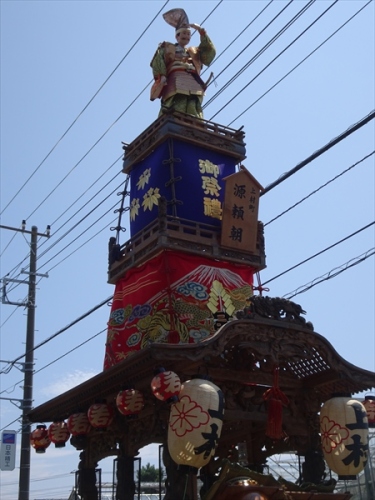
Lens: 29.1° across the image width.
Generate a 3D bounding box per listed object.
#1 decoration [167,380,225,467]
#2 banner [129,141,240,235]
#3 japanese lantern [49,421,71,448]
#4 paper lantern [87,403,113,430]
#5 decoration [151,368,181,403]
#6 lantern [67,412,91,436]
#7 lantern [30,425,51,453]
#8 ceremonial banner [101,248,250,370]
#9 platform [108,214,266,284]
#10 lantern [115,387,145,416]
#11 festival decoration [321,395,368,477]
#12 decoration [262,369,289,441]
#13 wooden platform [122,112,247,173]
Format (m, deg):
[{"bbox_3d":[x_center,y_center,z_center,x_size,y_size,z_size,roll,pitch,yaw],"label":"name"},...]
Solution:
[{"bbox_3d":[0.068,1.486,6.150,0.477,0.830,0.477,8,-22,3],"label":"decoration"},{"bbox_3d":[-0.026,-0.538,8.653,0.994,1.127,0.963,12,-26,-32],"label":"banner"},{"bbox_3d":[-1.531,2.210,8.650,0.260,0.325,0.260,12,-26,-31],"label":"japanese lantern"},{"bbox_3d":[-0.822,1.574,6.826,0.243,0.272,0.243,-2,-22,0],"label":"paper lantern"},{"bbox_3d":[-0.182,1.176,6.260,0.260,0.325,0.260,-20,-22,-4],"label":"decoration"},{"bbox_3d":[-1.230,1.971,8.150,0.260,0.325,0.260,12,-26,-31],"label":"lantern"},{"bbox_3d":[-1.826,2.349,9.000,0.260,0.325,0.260,-2,-22,-1],"label":"lantern"},{"bbox_3d":[-0.035,0.848,8.591,1.320,1.170,1.300,12,-26,-31],"label":"ceremonial banner"},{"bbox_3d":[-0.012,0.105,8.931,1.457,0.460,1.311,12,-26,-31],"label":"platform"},{"bbox_3d":[-0.502,1.342,6.355,0.243,0.272,0.243,3,-23,-14],"label":"lantern"},{"bbox_3d":[1.544,1.827,7.057,0.477,0.830,0.477,9,-25,-26],"label":"festival decoration"},{"bbox_3d":[0.803,1.401,6.591,0.246,0.676,0.154,12,-26,-32],"label":"decoration"},{"bbox_3d":[-0.048,-1.183,8.905,1.127,0.359,1.087,12,-26,-32],"label":"wooden platform"}]

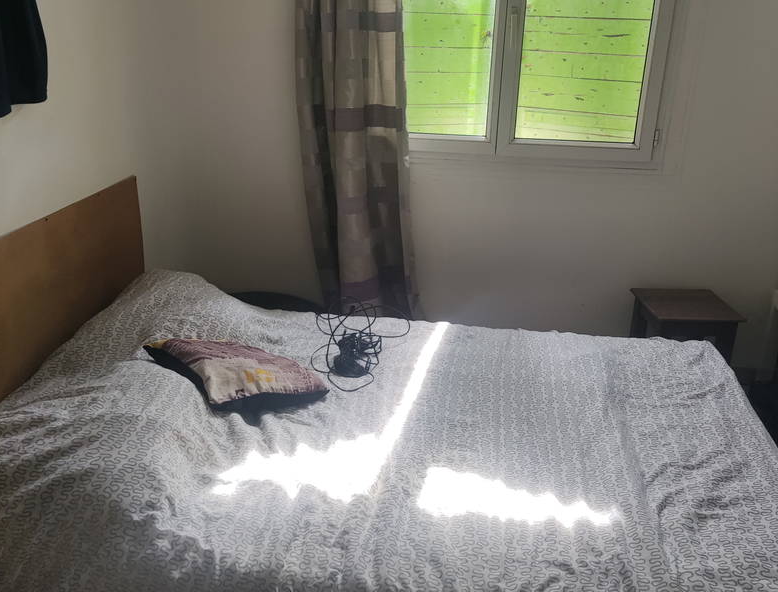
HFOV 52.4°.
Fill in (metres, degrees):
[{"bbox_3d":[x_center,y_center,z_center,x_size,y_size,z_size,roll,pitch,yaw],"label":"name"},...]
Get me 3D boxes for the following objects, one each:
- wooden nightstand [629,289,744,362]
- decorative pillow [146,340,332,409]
[{"bbox_3d":[1.212,0.241,3.323,0.344,0.445,0.366,1,20,-2],"label":"wooden nightstand"},{"bbox_3d":[-0.433,0.205,2.237,0.370,0.125,0.375,-5,21,-42],"label":"decorative pillow"}]

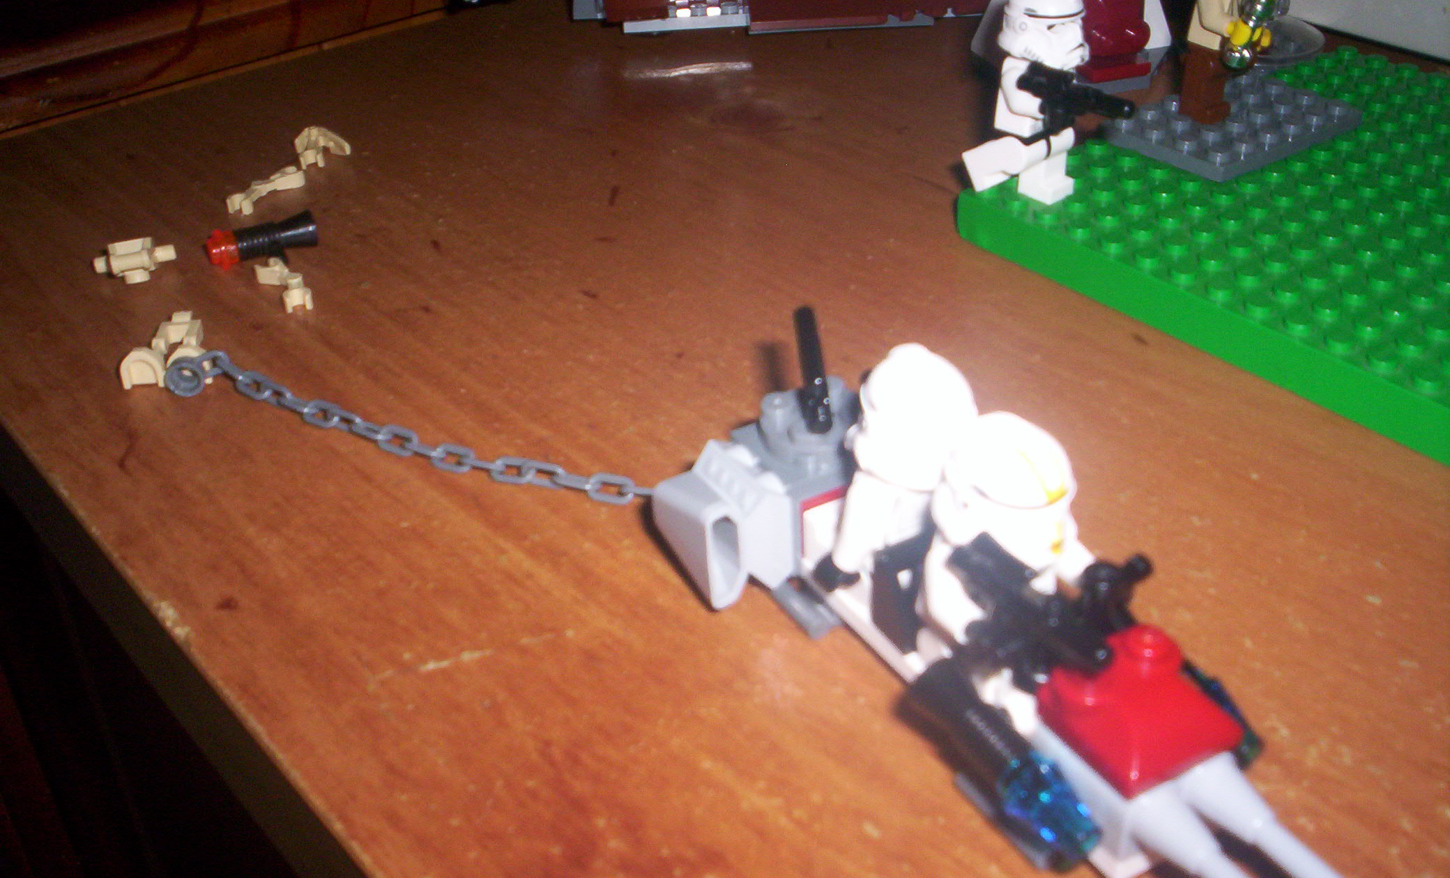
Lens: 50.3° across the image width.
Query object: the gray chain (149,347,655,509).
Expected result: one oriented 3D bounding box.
[{"bbox_3d":[-0.050,-0.002,0.253,0.101,0.007,0.009,14,37,22],"label":"gray chain"}]

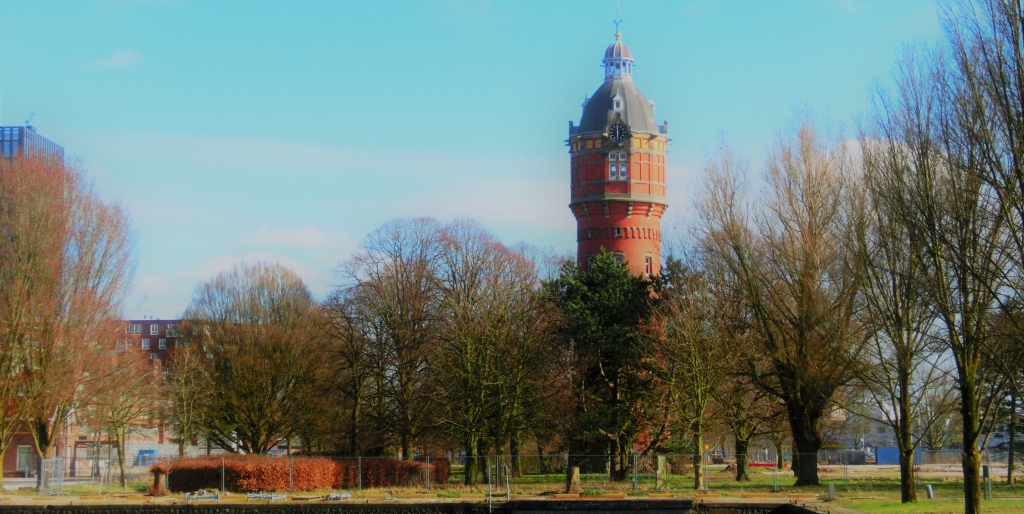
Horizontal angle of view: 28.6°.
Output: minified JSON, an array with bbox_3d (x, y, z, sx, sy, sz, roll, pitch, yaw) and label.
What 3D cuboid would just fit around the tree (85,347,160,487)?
[{"bbox_3d":[-21.428,8.820,110.656,4.181,7.683,4.181,0,-5,0],"label":"tree"}]

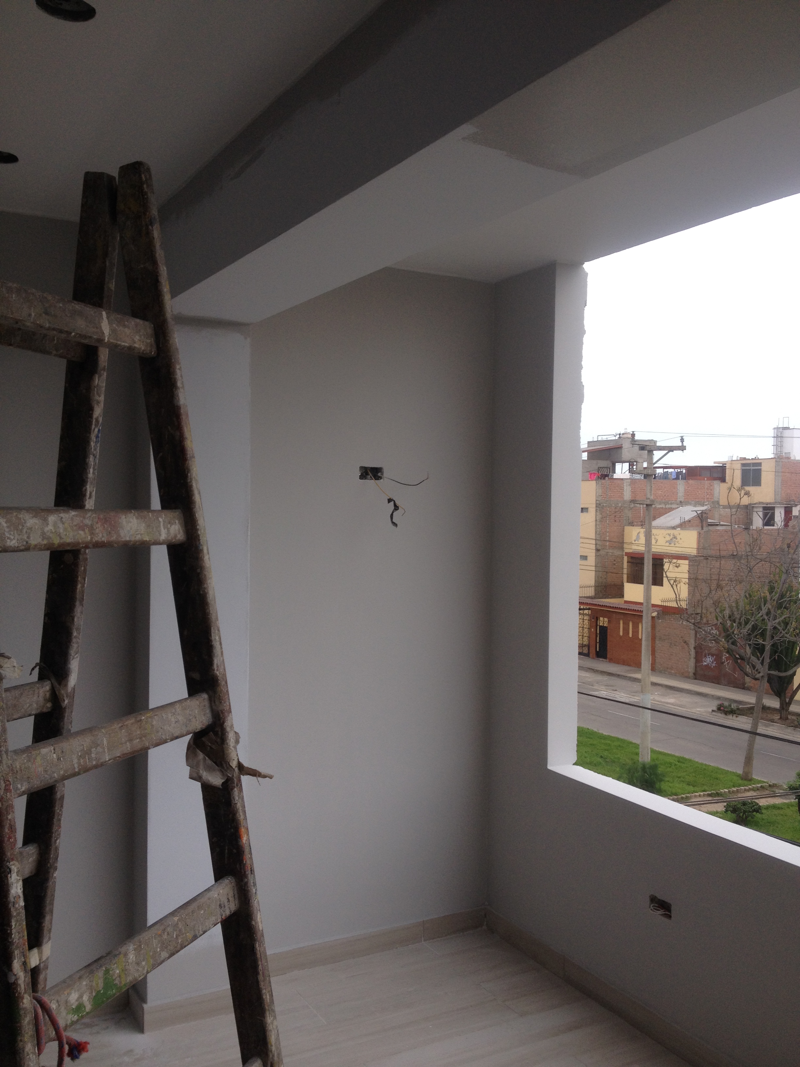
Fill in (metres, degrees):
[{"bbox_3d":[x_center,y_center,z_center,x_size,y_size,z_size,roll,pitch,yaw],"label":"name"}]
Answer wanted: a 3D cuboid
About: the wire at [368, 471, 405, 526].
[{"bbox_3d":[-0.044,-0.127,3.951,0.128,0.212,0.080,-1,3,-30],"label":"wire"}]

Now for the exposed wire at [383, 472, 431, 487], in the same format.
[{"bbox_3d":[0.029,-0.200,3.996,0.166,0.057,0.070,-1,3,-30],"label":"exposed wire"}]

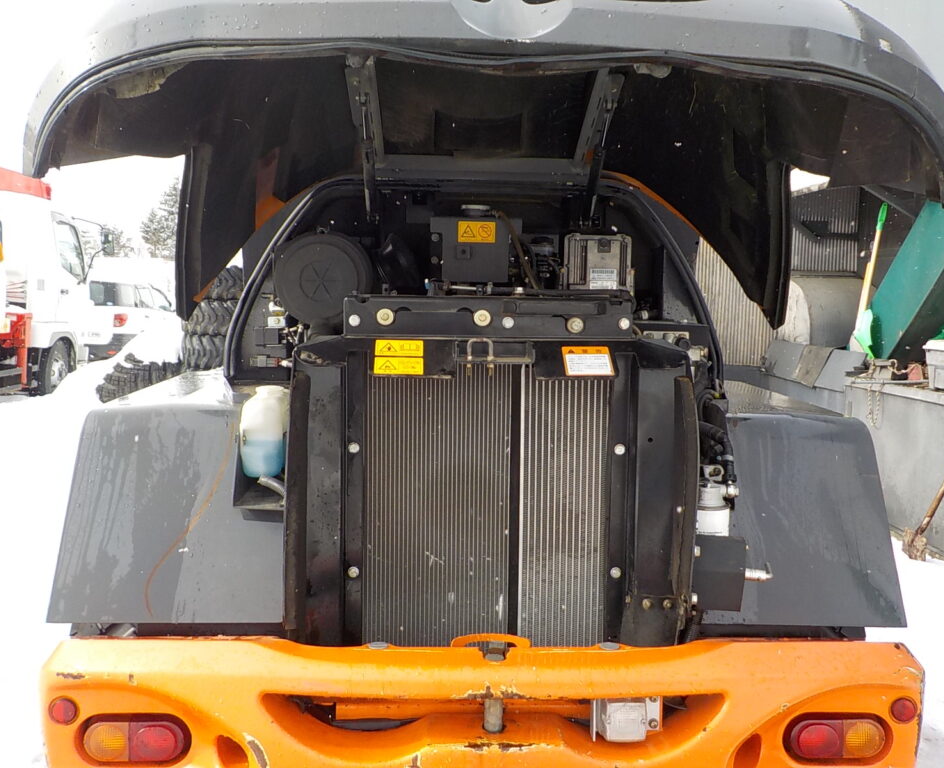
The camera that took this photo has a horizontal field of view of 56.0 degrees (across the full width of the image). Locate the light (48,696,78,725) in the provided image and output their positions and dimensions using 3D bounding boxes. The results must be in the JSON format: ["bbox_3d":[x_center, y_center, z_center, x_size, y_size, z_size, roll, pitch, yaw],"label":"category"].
[{"bbox_3d":[-0.853,0.685,1.863,0.059,0.059,0.020,1,5,-3],"label":"light"}]

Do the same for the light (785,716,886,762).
[{"bbox_3d":[0.806,0.774,1.958,0.207,0.084,0.049,1,5,-3],"label":"light"}]

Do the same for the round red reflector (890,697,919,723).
[{"bbox_3d":[0.944,0.712,1.945,0.059,0.059,0.020,1,5,-3],"label":"round red reflector"}]

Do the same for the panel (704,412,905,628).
[{"bbox_3d":[0.797,0.333,2.304,0.532,0.488,0.374,1,5,-3],"label":"panel"}]

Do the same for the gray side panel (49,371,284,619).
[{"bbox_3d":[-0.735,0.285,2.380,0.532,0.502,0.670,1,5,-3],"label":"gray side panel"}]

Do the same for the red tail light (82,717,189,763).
[{"bbox_3d":[-0.719,0.752,1.888,0.207,0.084,0.049,1,5,-3],"label":"red tail light"}]

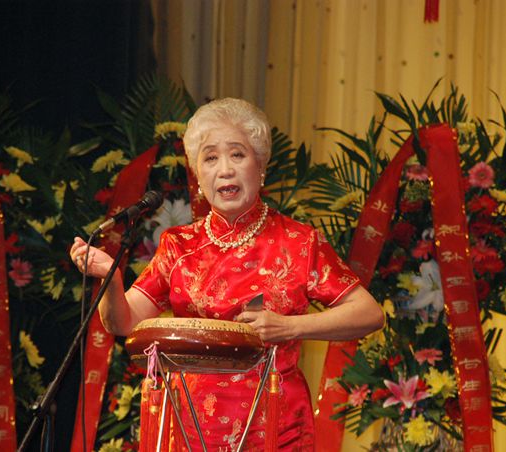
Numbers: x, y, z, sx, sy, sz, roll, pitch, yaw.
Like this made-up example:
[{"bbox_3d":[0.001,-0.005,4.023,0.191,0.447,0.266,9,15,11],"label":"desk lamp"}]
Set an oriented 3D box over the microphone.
[{"bbox_3d":[-0.256,-0.026,11.700,0.190,0.045,0.045,-28,19,-35],"label":"microphone"}]

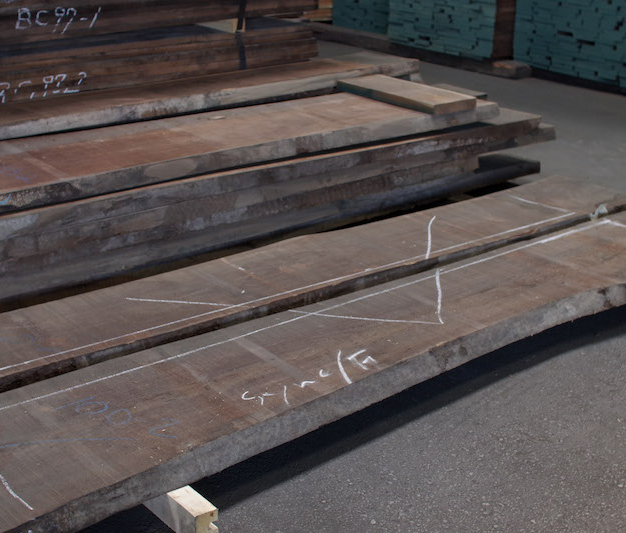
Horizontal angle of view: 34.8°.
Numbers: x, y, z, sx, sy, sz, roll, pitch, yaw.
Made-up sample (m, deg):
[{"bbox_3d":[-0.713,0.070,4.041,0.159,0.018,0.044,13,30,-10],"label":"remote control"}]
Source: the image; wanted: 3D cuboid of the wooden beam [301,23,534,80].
[{"bbox_3d":[0.847,-1.971,9.090,0.190,0.097,2.898,-14,25,-33],"label":"wooden beam"}]

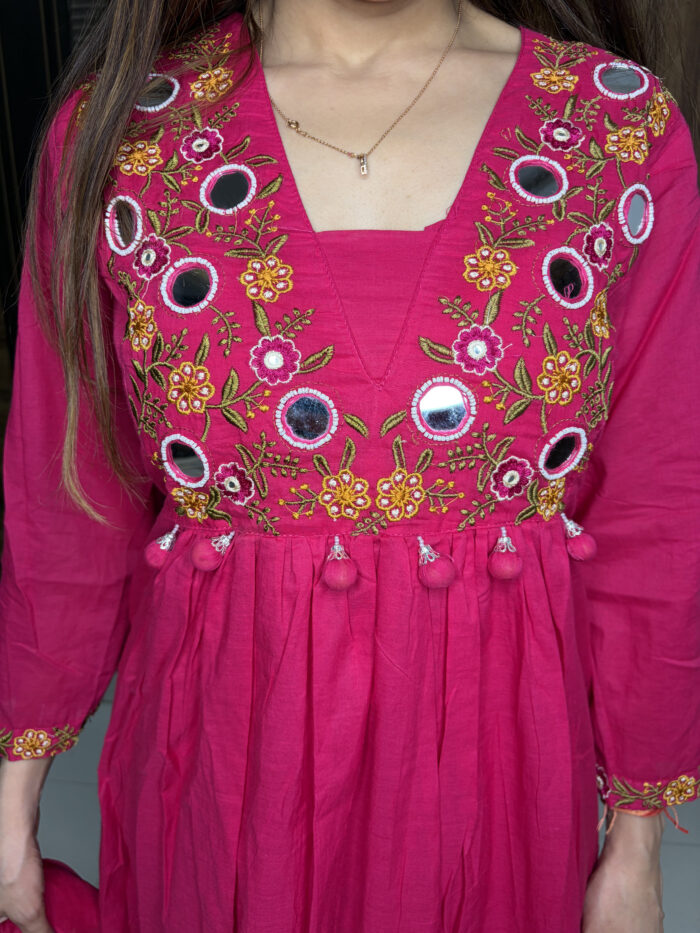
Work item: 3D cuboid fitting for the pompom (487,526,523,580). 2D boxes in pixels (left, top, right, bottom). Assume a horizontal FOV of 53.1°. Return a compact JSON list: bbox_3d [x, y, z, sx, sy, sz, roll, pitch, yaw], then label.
[{"bbox_3d":[0.096,0.054,0.432,0.021,0.032,0.021,-2,-5,0],"label":"pompom"}]

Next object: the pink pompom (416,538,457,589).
[{"bbox_3d":[0.050,0.058,0.420,0.022,0.034,0.022,-27,-5,0],"label":"pink pompom"}]

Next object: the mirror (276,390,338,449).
[{"bbox_3d":[-0.026,-0.029,0.423,0.037,0.037,0.005,2,6,1],"label":"mirror"}]

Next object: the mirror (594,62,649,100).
[{"bbox_3d":[0.188,-0.269,0.487,0.037,0.037,0.005,2,-24,2],"label":"mirror"}]

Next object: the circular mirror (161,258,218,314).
[{"bbox_3d":[-0.104,-0.117,0.452,0.039,0.039,0.006,2,-11,9],"label":"circular mirror"}]

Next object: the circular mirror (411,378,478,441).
[{"bbox_3d":[0.055,-0.034,0.414,0.037,0.037,0.005,3,3,4],"label":"circular mirror"}]

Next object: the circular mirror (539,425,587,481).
[{"bbox_3d":[0.140,-0.008,0.455,0.039,0.039,0.006,-6,34,-28],"label":"circular mirror"}]

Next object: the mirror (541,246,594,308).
[{"bbox_3d":[0.129,-0.112,0.415,0.037,0.037,0.005,-7,-4,-22],"label":"mirror"}]

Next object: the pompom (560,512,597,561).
[{"bbox_3d":[0.151,0.047,0.469,0.020,0.035,0.020,-29,-5,0],"label":"pompom"}]

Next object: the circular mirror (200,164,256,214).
[{"bbox_3d":[-0.077,-0.176,0.446,0.037,0.037,0.005,7,-16,13],"label":"circular mirror"}]

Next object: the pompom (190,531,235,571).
[{"bbox_3d":[-0.088,0.053,0.456,0.033,0.020,0.020,-41,0,-5],"label":"pompom"}]

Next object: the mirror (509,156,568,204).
[{"bbox_3d":[0.118,-0.180,0.439,0.037,0.037,0.005,0,-20,-6],"label":"mirror"}]

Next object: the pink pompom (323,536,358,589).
[{"bbox_3d":[-0.006,0.060,0.435,0.022,0.035,0.022,-2,18,0],"label":"pink pompom"}]

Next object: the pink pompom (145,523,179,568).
[{"bbox_3d":[-0.126,0.053,0.476,0.019,0.031,0.019,32,-5,0],"label":"pink pompom"}]

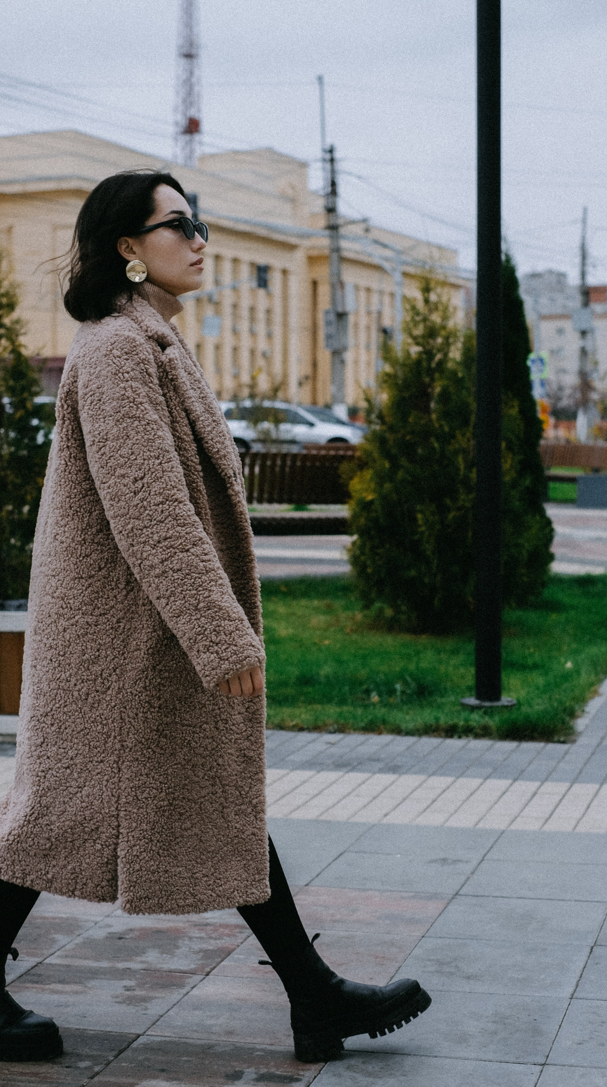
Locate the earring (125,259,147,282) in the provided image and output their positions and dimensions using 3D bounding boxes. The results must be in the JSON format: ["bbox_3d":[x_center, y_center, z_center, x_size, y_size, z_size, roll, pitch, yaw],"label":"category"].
[{"bbox_3d":[-0.308,-0.503,2.955,0.041,0.042,0.008,0,3,12],"label":"earring"}]

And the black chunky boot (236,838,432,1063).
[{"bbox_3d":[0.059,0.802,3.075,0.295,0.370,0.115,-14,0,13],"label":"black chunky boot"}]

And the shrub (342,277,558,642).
[{"bbox_3d":[0.992,-0.673,10.933,1.370,2.420,1.270,-1,3,0],"label":"shrub"}]

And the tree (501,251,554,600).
[{"bbox_3d":[1.528,-0.885,12.125,0.750,2.700,0.750,-1,3,0],"label":"tree"}]

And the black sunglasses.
[{"bbox_3d":[-0.258,-0.584,3.015,0.135,0.048,0.142,-12,-2,23],"label":"black sunglasses"}]

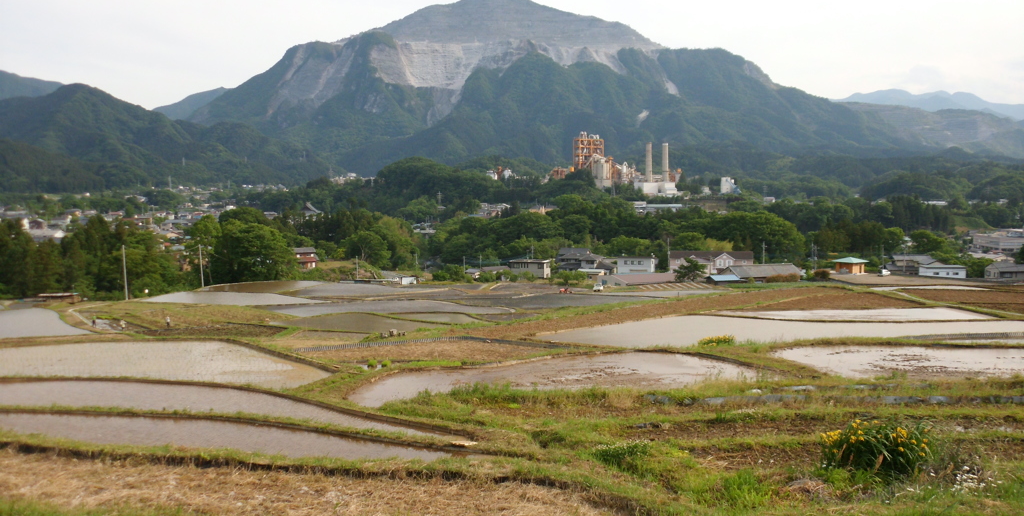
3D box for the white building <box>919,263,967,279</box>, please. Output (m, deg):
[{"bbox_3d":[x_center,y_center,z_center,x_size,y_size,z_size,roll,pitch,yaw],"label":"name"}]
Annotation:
[{"bbox_3d":[115.070,3.720,213.000,9.970,3.040,5.500,0,6,10],"label":"white building"}]

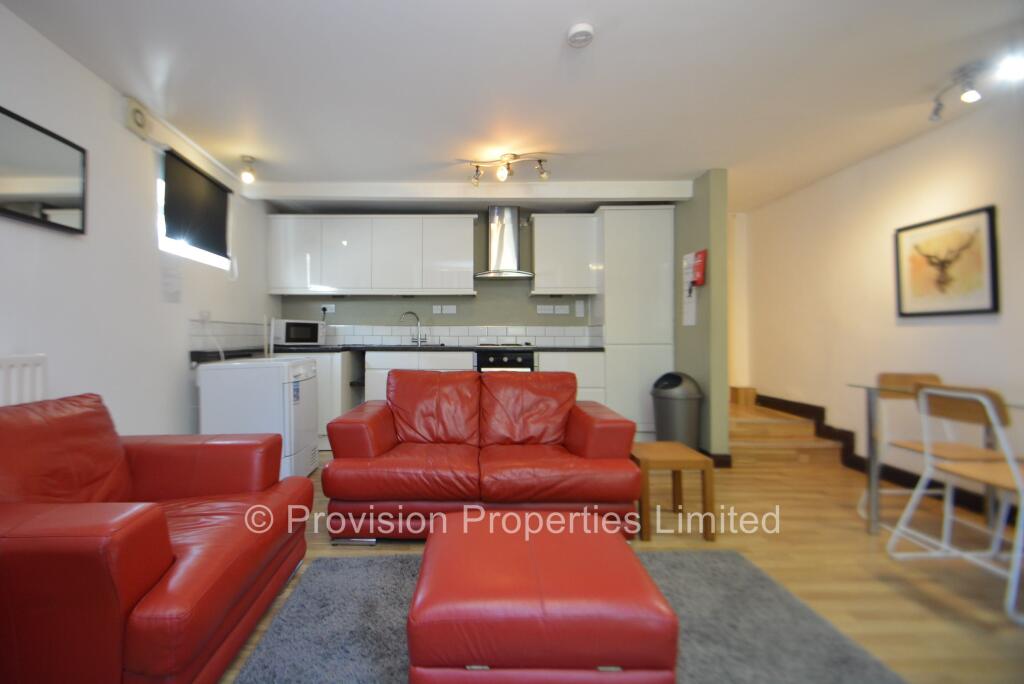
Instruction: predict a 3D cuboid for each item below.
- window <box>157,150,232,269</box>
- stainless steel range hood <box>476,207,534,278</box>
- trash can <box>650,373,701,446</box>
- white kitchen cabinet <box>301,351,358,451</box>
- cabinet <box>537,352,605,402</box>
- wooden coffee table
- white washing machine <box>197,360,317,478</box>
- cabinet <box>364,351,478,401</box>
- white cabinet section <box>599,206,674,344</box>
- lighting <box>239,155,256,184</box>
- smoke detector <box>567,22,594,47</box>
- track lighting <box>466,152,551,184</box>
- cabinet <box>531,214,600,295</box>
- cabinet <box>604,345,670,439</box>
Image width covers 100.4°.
[{"bbox_3d":[-2.360,-0.945,3.220,0.090,0.670,0.790,0,0,-3],"label":"window"},{"bbox_3d":[-0.083,-0.997,4.244,0.600,0.710,0.490,0,1,0],"label":"stainless steel range hood"},{"bbox_3d":[1.276,0.602,3.312,0.410,0.730,0.410,0,1,0],"label":"trash can"},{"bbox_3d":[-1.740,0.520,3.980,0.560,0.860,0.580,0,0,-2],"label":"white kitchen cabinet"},{"bbox_3d":[0.545,0.520,4.204,0.600,0.873,0.580,0,1,0],"label":"cabinet"},{"bbox_3d":[0.805,0.777,2.280,0.370,0.400,0.380,0,0,-2],"label":"wooden coffee table"},{"bbox_3d":[-1.748,0.559,3.009,0.560,0.850,0.600,0,1,-10],"label":"white washing machine"},{"bbox_3d":[-0.840,0.515,4.210,1.010,0.850,0.580,0,0,-2],"label":"cabinet"},{"bbox_3d":[1.160,-0.607,4.210,0.635,1.265,0.600,0,0,-2],"label":"white cabinet section"},{"bbox_3d":[-2.085,-1.355,3.370,0.110,0.210,0.120,0,0,-30],"label":"lighting"},{"bbox_3d":[0.317,-1.437,2.009,0.117,0.045,0.117,0,1,0],"label":"smoke detector"},{"bbox_3d":[-0.020,-1.355,3.370,0.640,0.210,0.170,0,0,-6],"label":"track lighting"},{"bbox_3d":[0.509,-0.859,4.327,0.642,0.785,0.330,0,1,0],"label":"cabinet"},{"bbox_3d":[1.160,0.483,4.210,0.630,0.920,0.600,0,0,-2],"label":"cabinet"}]

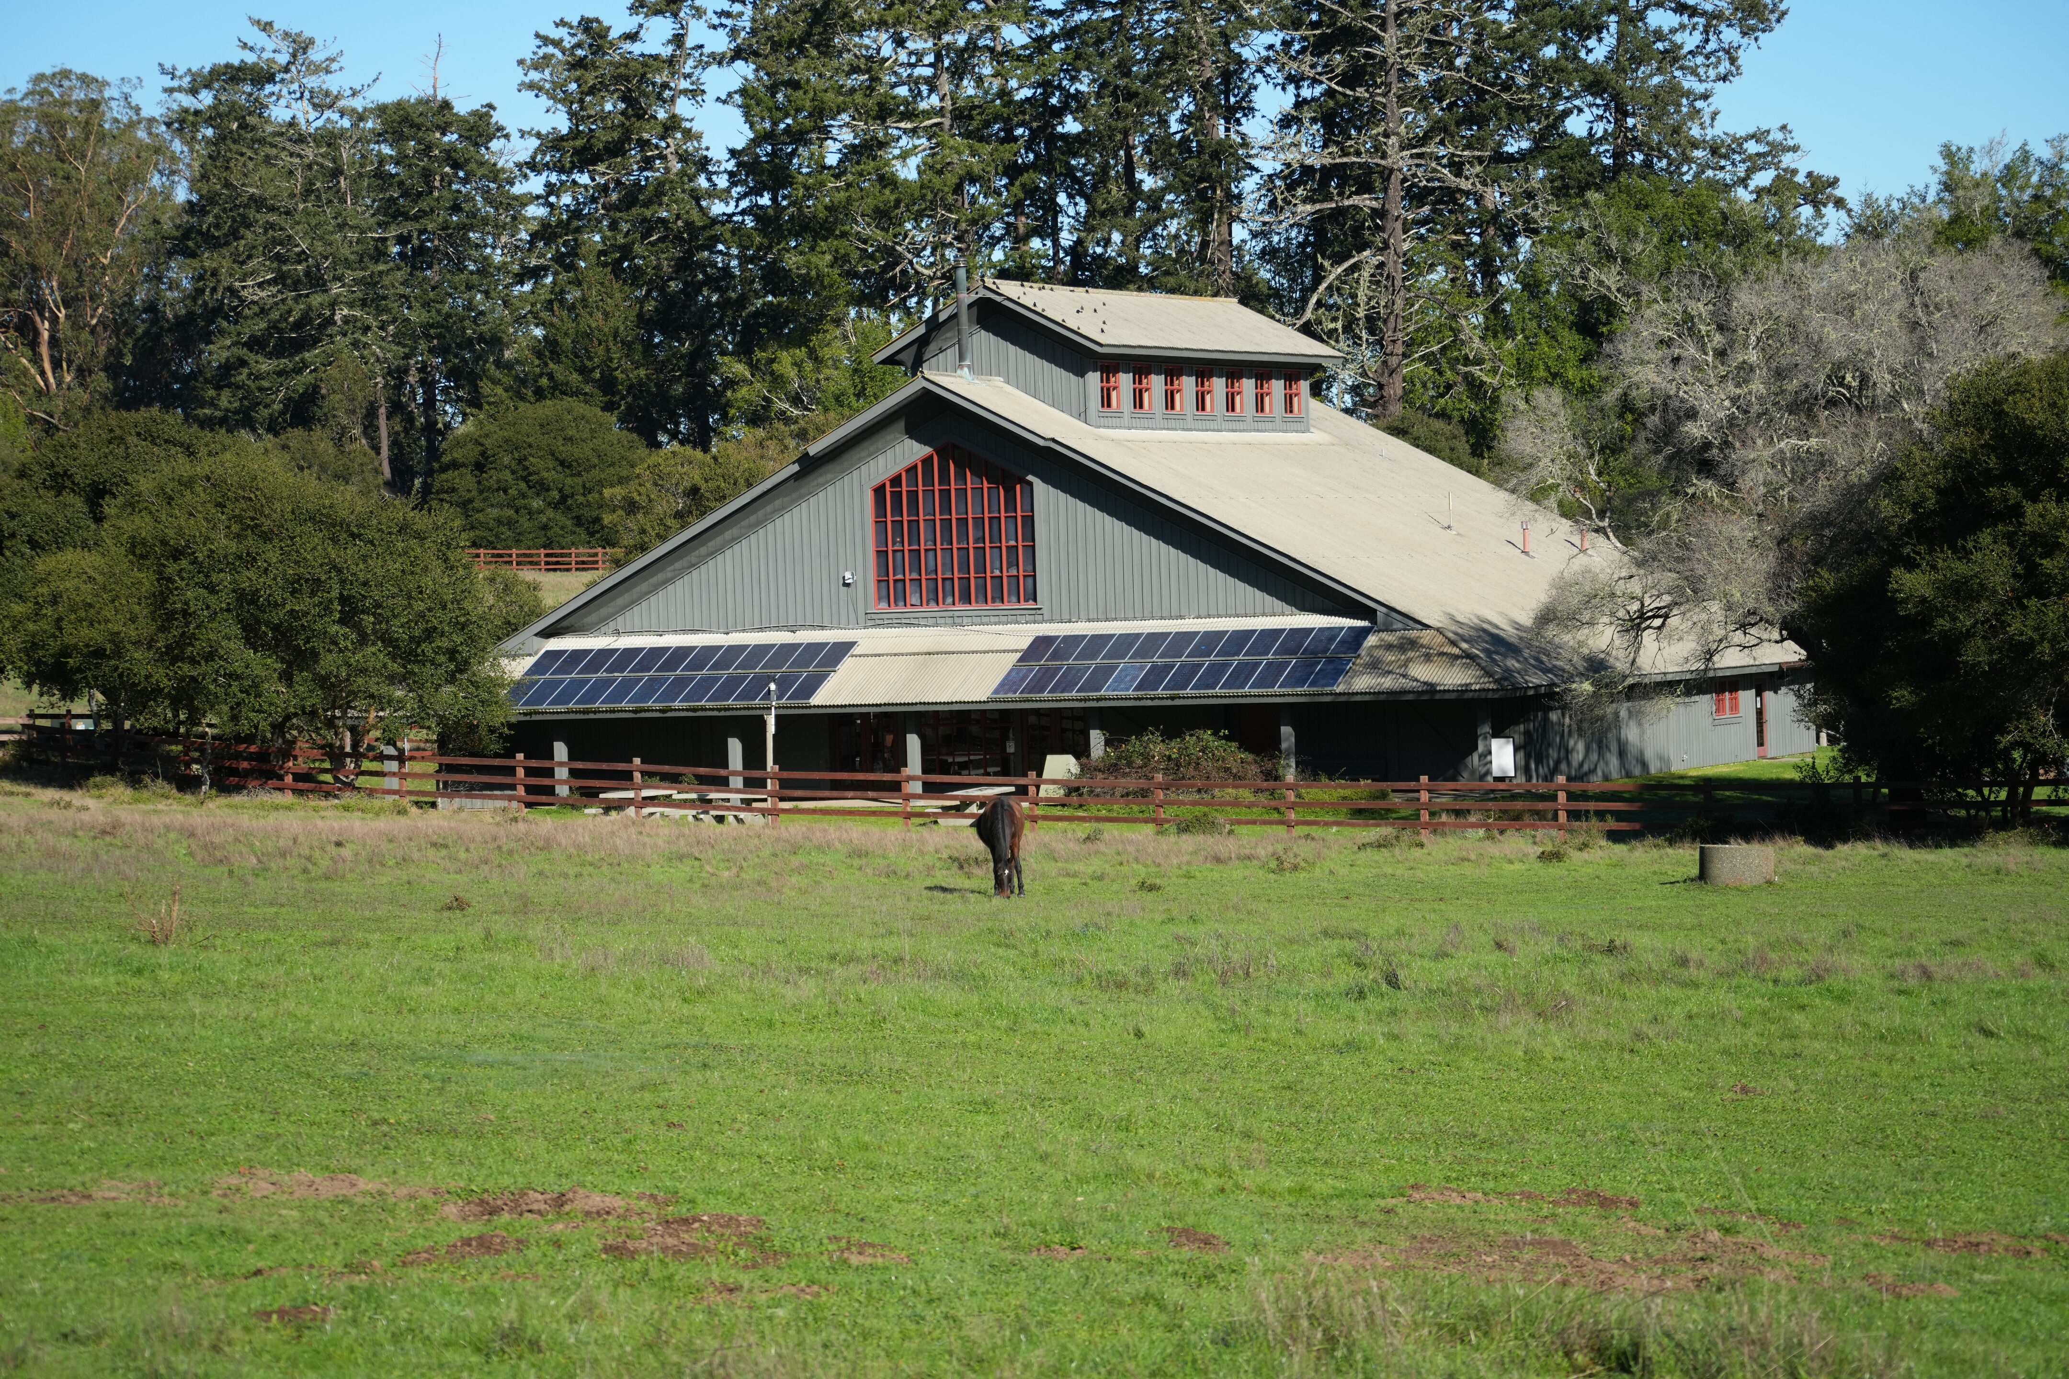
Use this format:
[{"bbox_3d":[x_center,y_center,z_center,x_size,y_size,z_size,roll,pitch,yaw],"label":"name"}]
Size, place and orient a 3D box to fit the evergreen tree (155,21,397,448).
[{"bbox_3d":[-42.757,-23.555,305.000,13.000,28.000,12.500,-2,1,0],"label":"evergreen tree"}]

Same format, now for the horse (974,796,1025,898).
[{"bbox_3d":[-0.506,2.369,82.532,0.680,1.500,2.150,-2,1,-4],"label":"horse"}]

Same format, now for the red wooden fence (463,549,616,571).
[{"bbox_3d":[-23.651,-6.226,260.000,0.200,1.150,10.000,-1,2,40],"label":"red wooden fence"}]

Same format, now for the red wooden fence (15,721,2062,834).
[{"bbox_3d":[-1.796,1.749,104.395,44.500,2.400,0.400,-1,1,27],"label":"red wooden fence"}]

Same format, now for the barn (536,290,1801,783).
[{"bbox_3d":[2.317,-4.060,141.273,32.200,12.900,27.000,-1,1,25],"label":"barn"}]

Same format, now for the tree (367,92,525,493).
[{"bbox_3d":[-32.900,-21.592,305.000,9.000,24.200,9.000,-2,1,0],"label":"tree"}]

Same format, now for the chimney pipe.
[{"bbox_3d":[-1.734,-9.151,133.200,0.300,2.900,0.300,-1,1,25],"label":"chimney pipe"}]

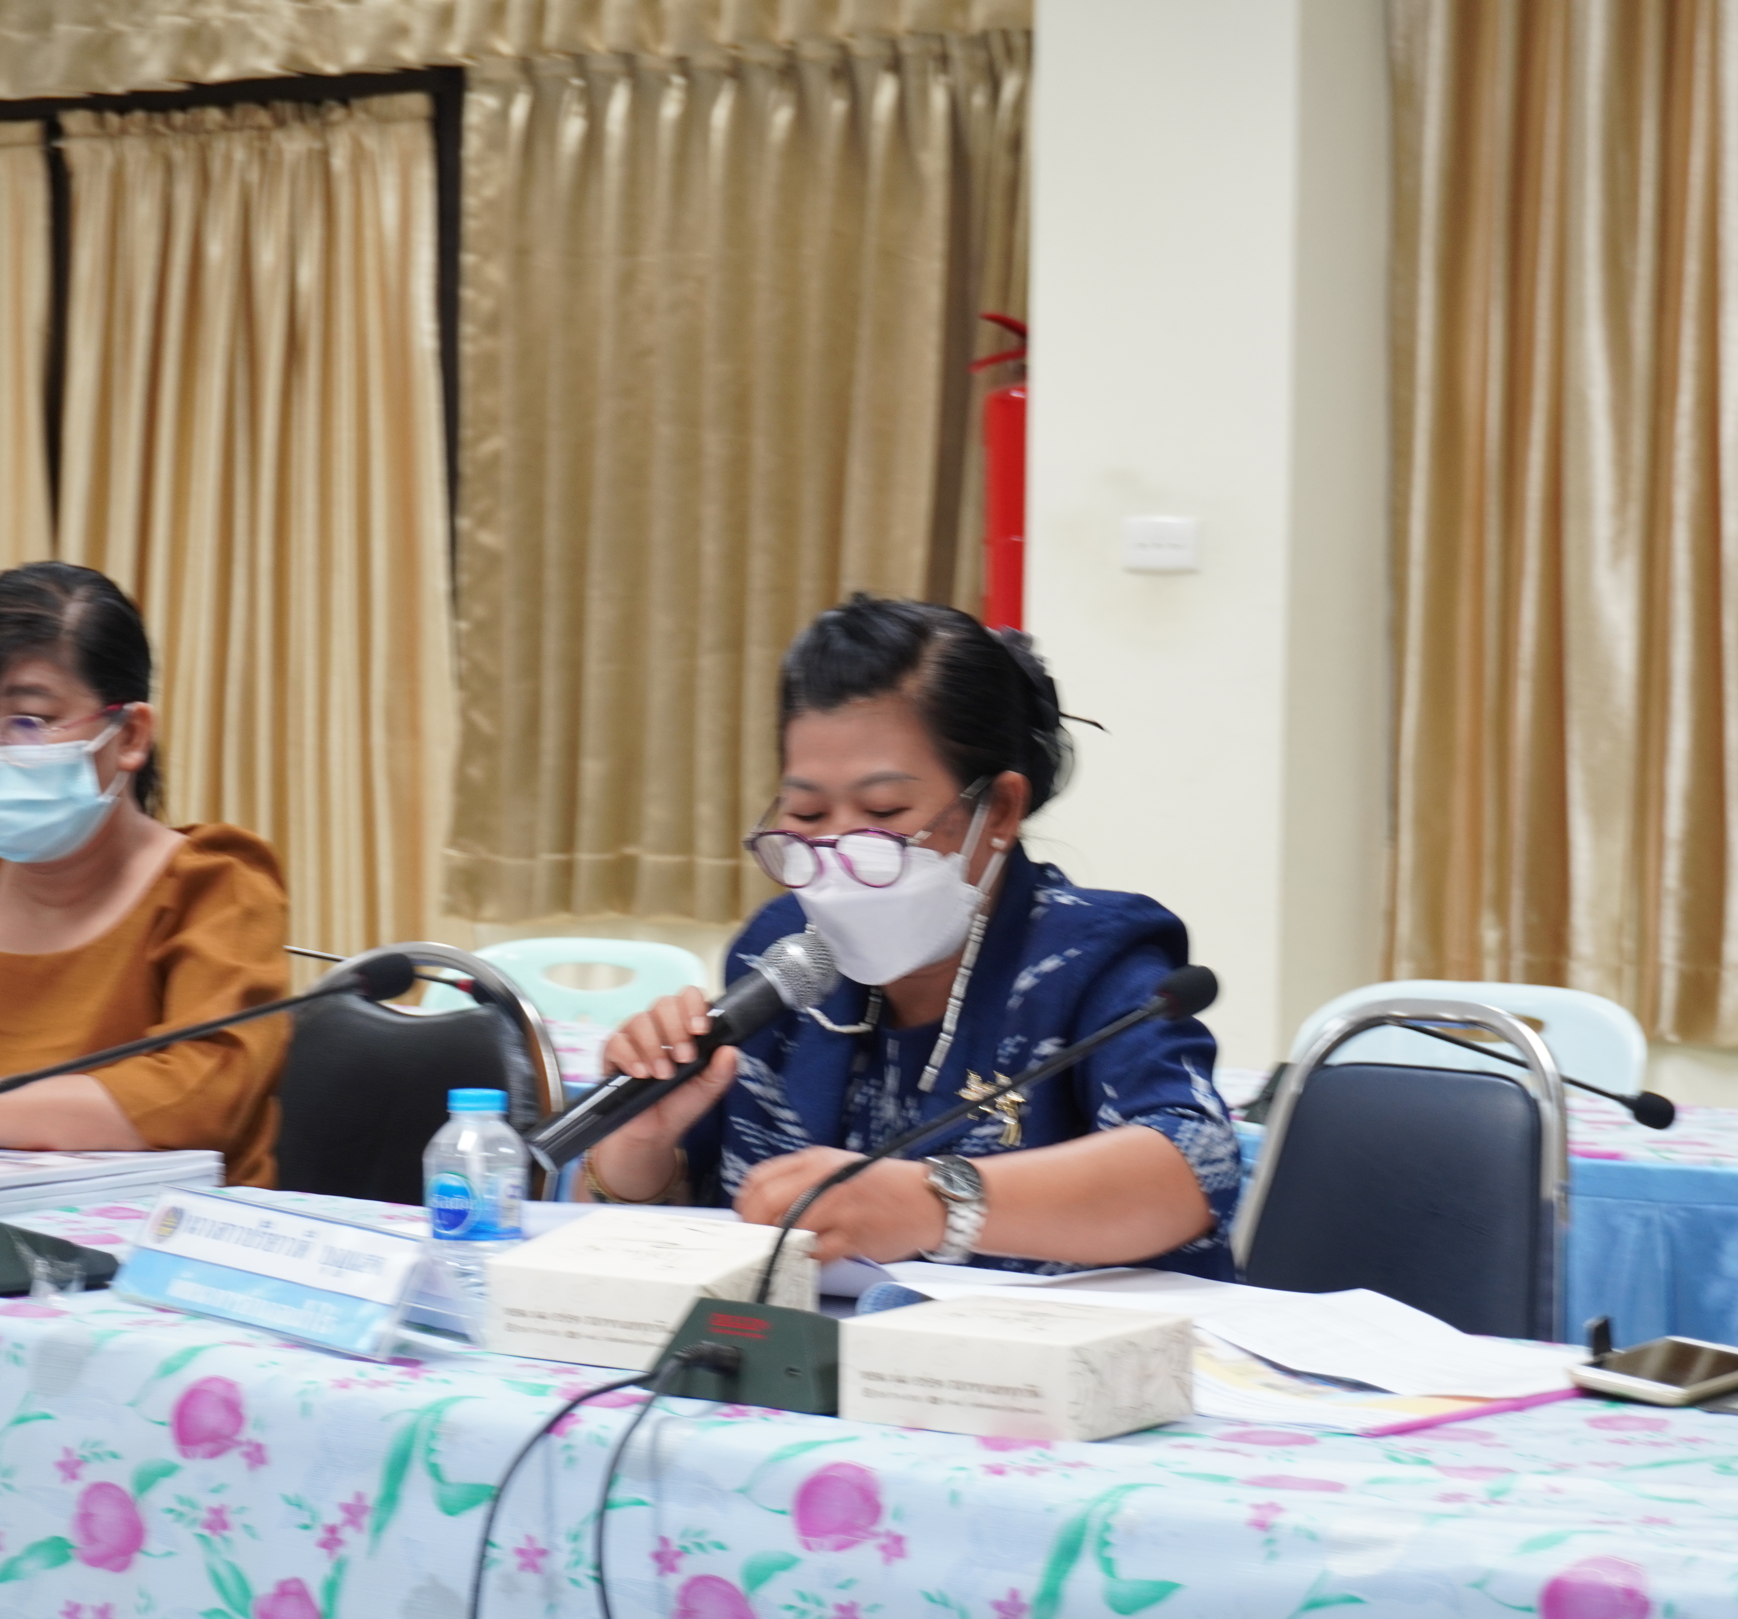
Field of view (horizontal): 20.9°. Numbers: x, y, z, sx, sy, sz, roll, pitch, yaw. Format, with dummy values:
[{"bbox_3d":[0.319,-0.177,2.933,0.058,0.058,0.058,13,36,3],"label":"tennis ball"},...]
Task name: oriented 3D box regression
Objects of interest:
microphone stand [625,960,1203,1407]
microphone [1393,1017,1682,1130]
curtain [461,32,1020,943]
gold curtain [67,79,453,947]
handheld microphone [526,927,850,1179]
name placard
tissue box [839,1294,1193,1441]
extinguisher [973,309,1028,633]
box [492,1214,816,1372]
[{"bbox_3d":[0.035,0.206,2.702,0.186,0.222,0.351,4,5,35],"label":"microphone stand"},{"bbox_3d":[0.480,0.219,3.854,0.416,0.099,0.090,3,3,36],"label":"microphone"},{"bbox_3d":[-0.175,-0.482,6.867,1.058,1.317,0.120,2,2,31],"label":"curtain"},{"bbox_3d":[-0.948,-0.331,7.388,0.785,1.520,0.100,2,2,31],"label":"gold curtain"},{"bbox_3d":[-0.111,0.147,2.830,0.236,0.049,0.049,-36,0,-22],"label":"handheld microphone"},{"bbox_3d":[-0.325,0.263,2.718,0.075,0.063,0.313,0,3,-37],"label":"name placard"},{"bbox_3d":[0.081,0.302,2.560,0.150,0.051,0.115,3,5,32],"label":"tissue box"},{"bbox_3d":[0.242,-0.413,6.500,0.180,0.540,0.160,1,2,-6],"label":"extinguisher"},{"bbox_3d":[-0.119,0.267,2.618,0.136,0.049,0.129,3,10,27],"label":"box"}]

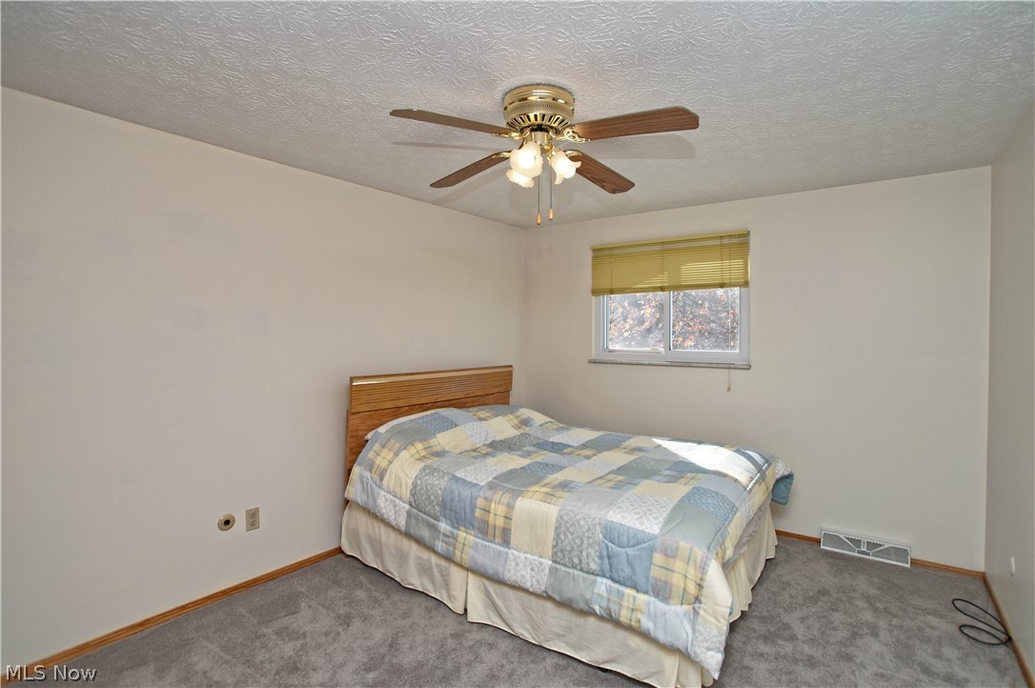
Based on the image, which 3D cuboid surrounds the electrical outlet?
[{"bbox_3d":[-1.458,0.971,2.539,0.008,0.117,0.071,2,3,37],"label":"electrical outlet"}]

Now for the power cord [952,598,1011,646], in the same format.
[{"bbox_3d":[2.253,1.352,2.244,0.178,0.034,0.328,2,3,37],"label":"power cord"}]

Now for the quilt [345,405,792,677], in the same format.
[{"bbox_3d":[0.320,0.806,2.889,2.220,0.531,1.737,2,3,37],"label":"quilt"}]

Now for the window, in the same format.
[{"bbox_3d":[1.182,-0.325,3.718,1.283,1.004,0.106,2,3,37],"label":"window"}]

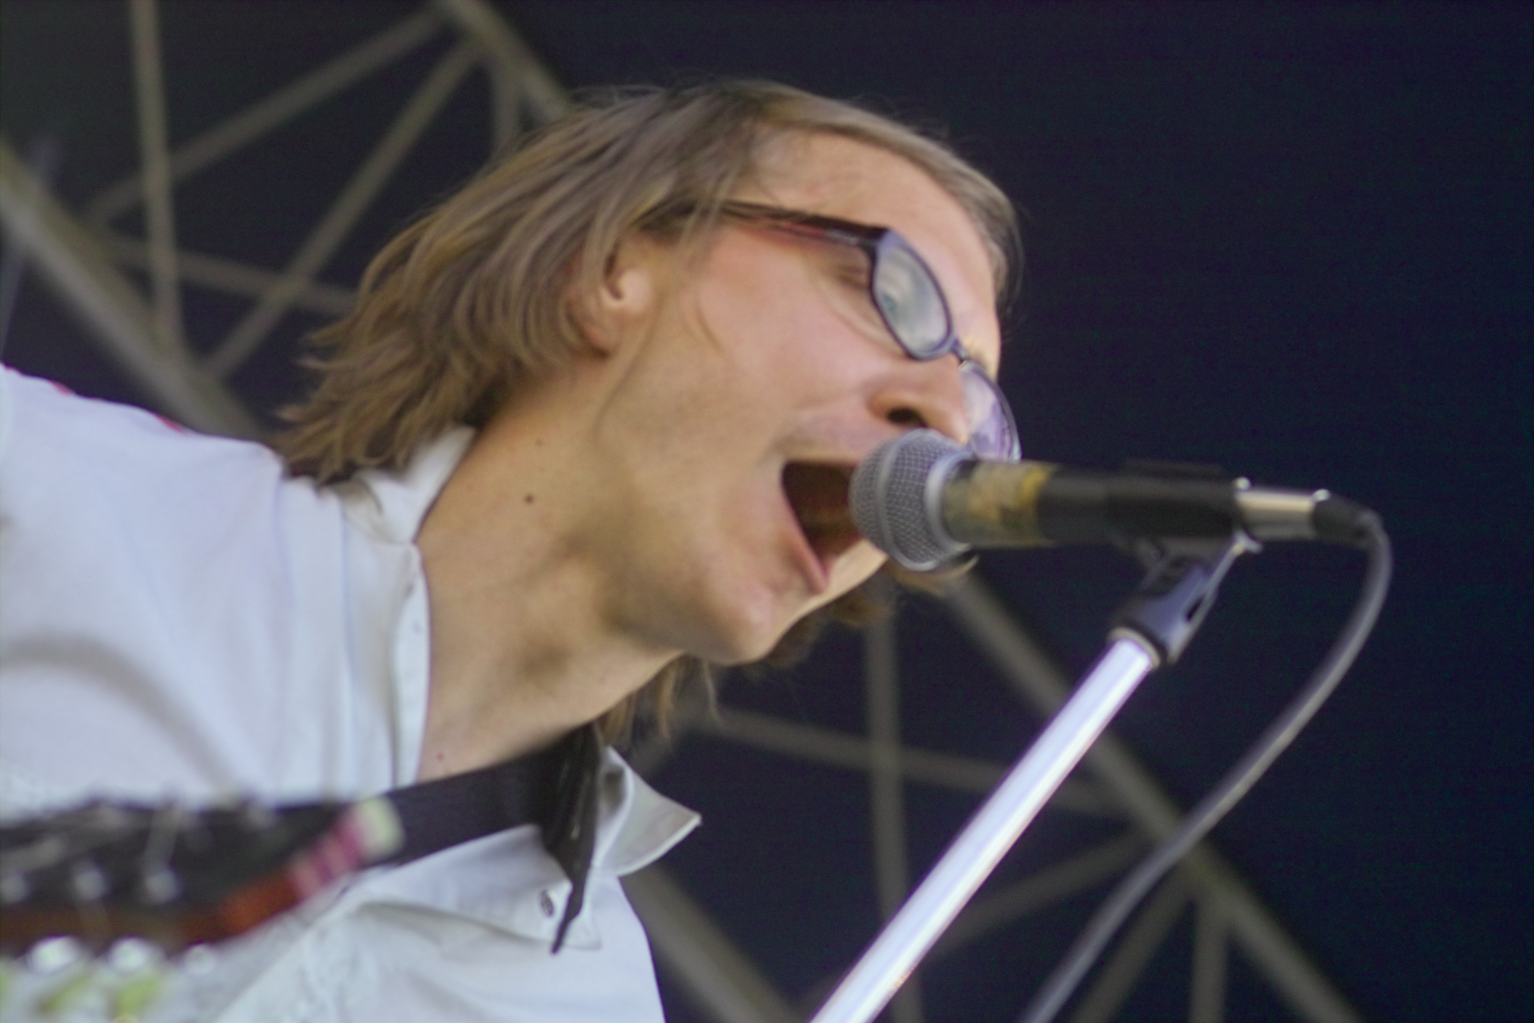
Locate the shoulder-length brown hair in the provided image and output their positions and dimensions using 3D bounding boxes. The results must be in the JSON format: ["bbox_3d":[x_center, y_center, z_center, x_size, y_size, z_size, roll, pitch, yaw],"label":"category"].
[{"bbox_3d":[-0.034,-0.049,2.926,0.268,0.248,0.200,-7,-46,38],"label":"shoulder-length brown hair"}]

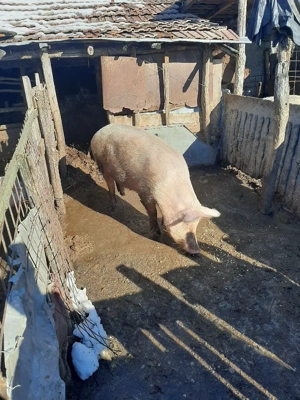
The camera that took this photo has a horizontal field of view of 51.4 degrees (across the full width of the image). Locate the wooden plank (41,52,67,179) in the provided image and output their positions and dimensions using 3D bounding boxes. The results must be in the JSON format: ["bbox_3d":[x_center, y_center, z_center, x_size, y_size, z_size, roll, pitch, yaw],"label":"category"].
[{"bbox_3d":[-1.477,-1.256,4.913,0.120,1.930,0.110,-3,21,1],"label":"wooden plank"}]

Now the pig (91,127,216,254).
[{"bbox_3d":[-0.044,-0.240,3.497,0.540,1.010,1.750,-16,26,-33],"label":"pig"}]

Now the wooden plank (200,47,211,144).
[{"bbox_3d":[0.962,-1.758,5.384,0.130,1.630,0.120,-3,21,1],"label":"wooden plank"}]

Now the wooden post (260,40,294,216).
[{"bbox_3d":[1.392,-0.737,3.495,0.170,1.880,0.160,-2,21,0],"label":"wooden post"}]

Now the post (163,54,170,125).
[{"bbox_3d":[0.278,-1.844,5.324,0.080,1.190,0.070,-1,21,0],"label":"post"}]

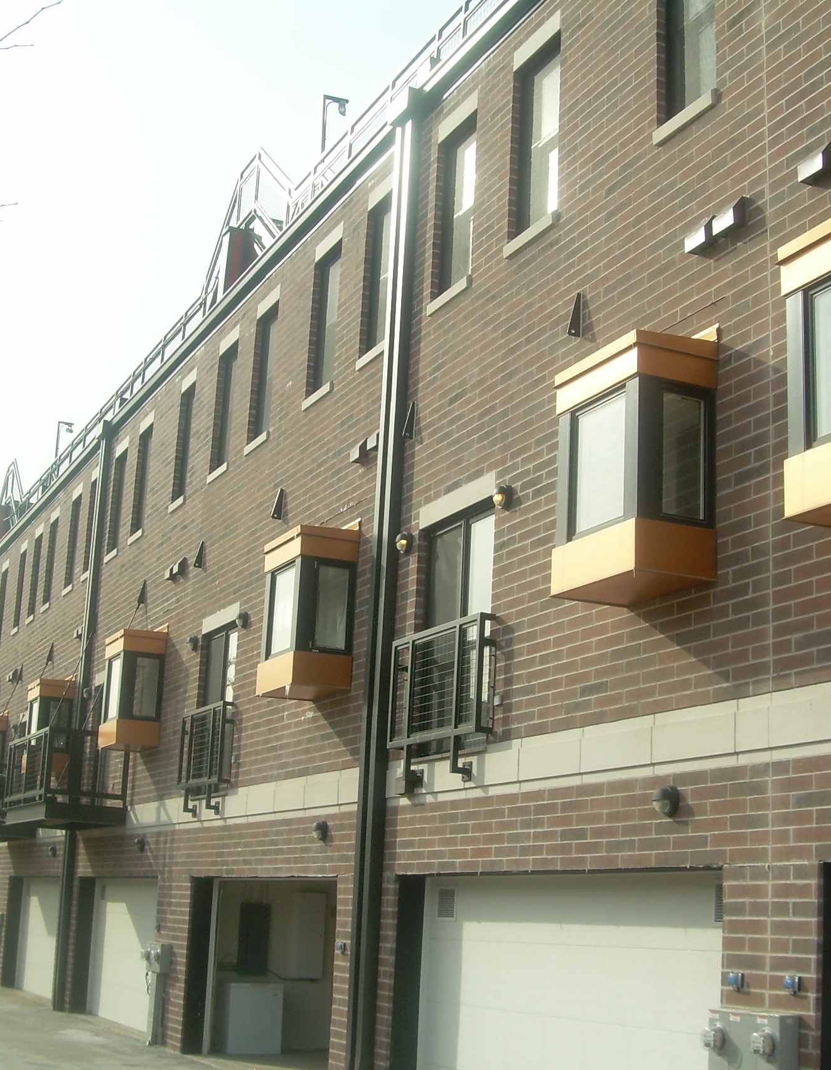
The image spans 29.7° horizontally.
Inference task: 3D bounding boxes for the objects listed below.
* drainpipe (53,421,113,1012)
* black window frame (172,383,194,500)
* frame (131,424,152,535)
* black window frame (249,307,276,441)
[{"bbox_3d":[-5.445,2.811,25.566,0.140,9.760,0.370,9,-15,-23],"label":"drainpipe"},{"bbox_3d":[-3.261,-1.306,22.478,0.140,1.700,0.690,9,-15,-23],"label":"black window frame"},{"bbox_3d":[-4.146,-0.828,24.126,0.130,1.630,0.810,9,-15,-23],"label":"frame"},{"bbox_3d":[-1.790,-1.959,19.085,0.130,1.625,0.810,9,-15,-23],"label":"black window frame"}]

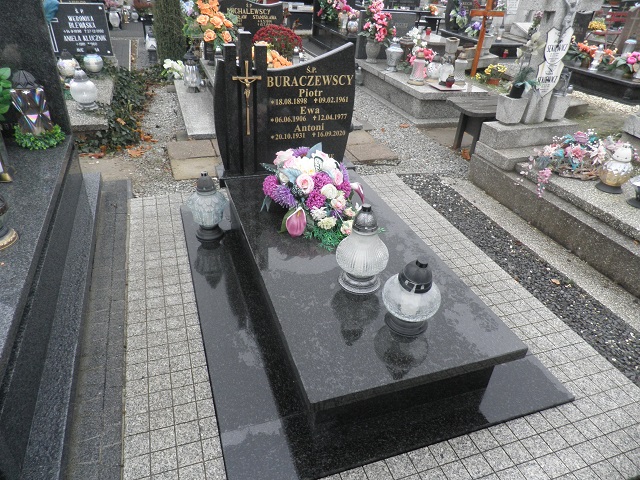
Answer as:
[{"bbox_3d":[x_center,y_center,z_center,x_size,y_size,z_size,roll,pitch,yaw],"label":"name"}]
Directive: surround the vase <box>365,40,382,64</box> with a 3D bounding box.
[{"bbox_3d":[0.702,-2.519,5.914,0.200,0.290,0.200,3,32,-2],"label":"vase"}]

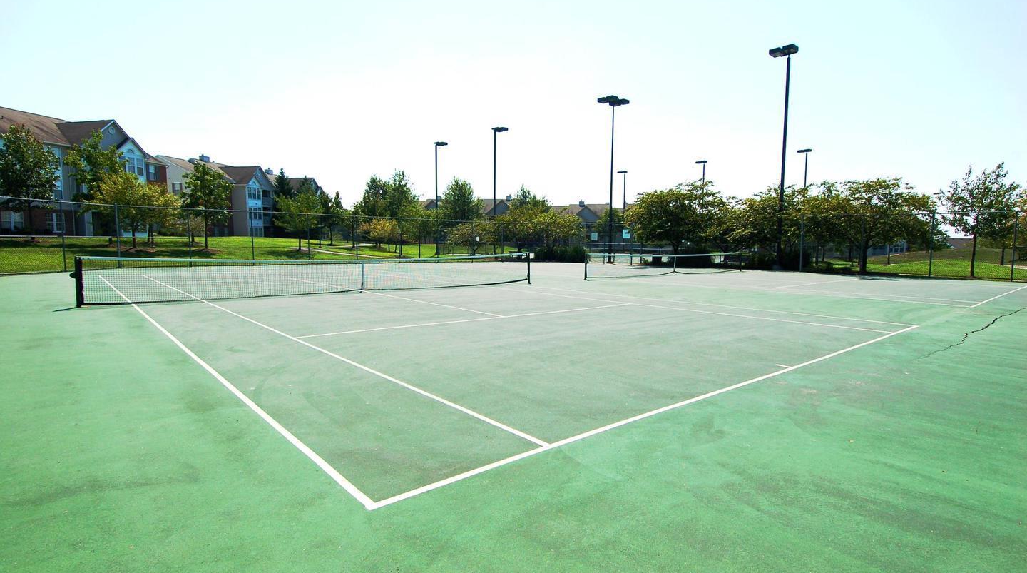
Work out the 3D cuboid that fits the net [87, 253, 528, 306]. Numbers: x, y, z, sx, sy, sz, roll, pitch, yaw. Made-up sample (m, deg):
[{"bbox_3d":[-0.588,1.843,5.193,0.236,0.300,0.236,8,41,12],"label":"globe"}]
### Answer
[{"bbox_3d":[-4.436,-0.382,15.193,12.928,1.080,0.150,-4,6,-42],"label":"net"}]

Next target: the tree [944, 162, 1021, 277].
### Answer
[{"bbox_3d":[24.703,-3.449,27.048,3.300,5.700,3.300,5,6,42],"label":"tree"}]

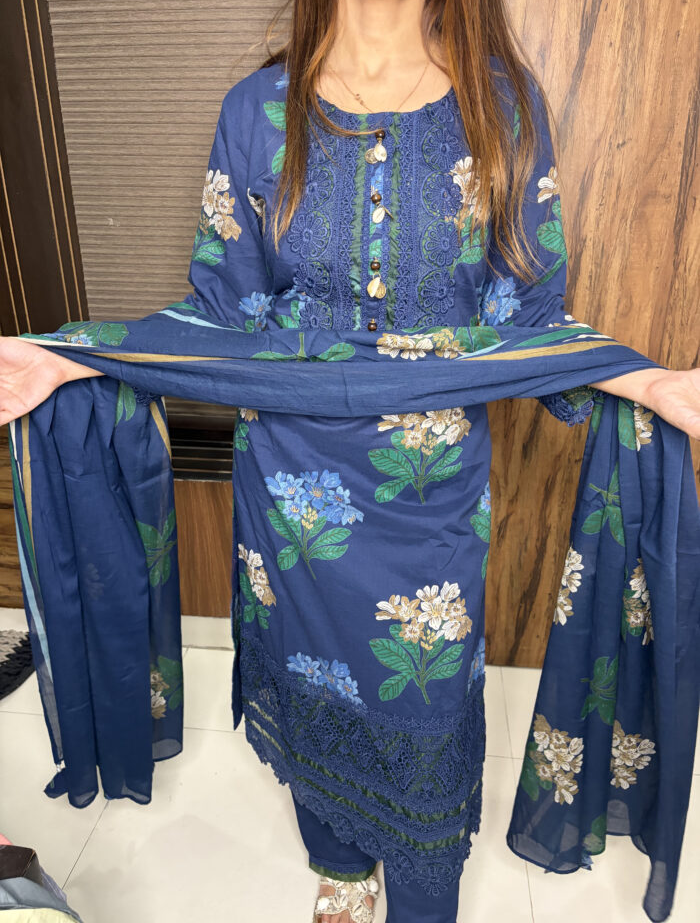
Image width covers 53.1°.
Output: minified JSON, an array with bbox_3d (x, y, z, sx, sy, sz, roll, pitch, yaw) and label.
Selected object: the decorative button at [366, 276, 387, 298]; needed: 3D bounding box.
[{"bbox_3d":[0.030,-0.199,0.795,0.022,0.025,0.010,1,23,2],"label":"decorative button"}]

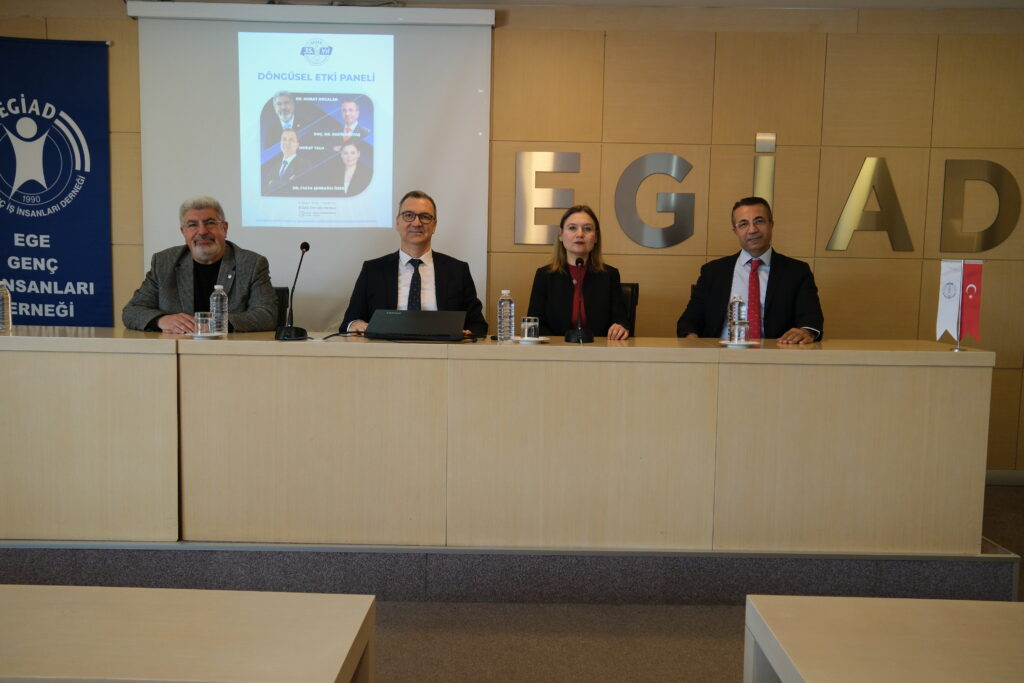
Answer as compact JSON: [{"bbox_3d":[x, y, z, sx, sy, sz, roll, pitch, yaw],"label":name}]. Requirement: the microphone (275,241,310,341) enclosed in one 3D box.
[{"bbox_3d":[-0.814,-0.193,2.863,0.110,0.364,0.150,5,7,32],"label":"microphone"}]

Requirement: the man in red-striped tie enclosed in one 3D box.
[{"bbox_3d":[0.960,0.065,3.213,0.585,1.332,0.720,2,6,8],"label":"man in red-striped tie"}]

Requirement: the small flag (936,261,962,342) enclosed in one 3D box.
[{"bbox_3d":[1.579,-0.144,2.775,0.079,0.292,0.020,1,6,0],"label":"small flag"}]

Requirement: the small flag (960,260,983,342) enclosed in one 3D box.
[{"bbox_3d":[1.658,-0.144,2.774,0.079,0.292,0.020,1,6,0],"label":"small flag"}]

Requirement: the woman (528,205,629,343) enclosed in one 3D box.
[{"bbox_3d":[0.274,0.069,3.271,0.426,1.291,0.700,1,6,3],"label":"woman"}]

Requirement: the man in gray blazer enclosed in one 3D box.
[{"bbox_3d":[-1.273,0.046,3.213,0.638,1.299,0.720,0,6,-9],"label":"man in gray blazer"}]

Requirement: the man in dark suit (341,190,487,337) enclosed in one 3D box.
[{"bbox_3d":[-0.401,0.037,3.224,0.598,1.341,0.720,1,6,-3],"label":"man in dark suit"}]

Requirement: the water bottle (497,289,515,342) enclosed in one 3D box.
[{"bbox_3d":[-0.024,-0.097,2.880,0.065,0.196,0.065,1,6,0],"label":"water bottle"}]

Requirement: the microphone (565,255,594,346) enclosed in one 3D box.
[{"bbox_3d":[0.260,-0.156,2.907,0.115,0.316,0.180,1,6,0],"label":"microphone"}]

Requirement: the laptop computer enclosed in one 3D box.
[{"bbox_3d":[-0.349,-0.071,2.976,0.360,0.115,0.250,1,6,5],"label":"laptop computer"}]

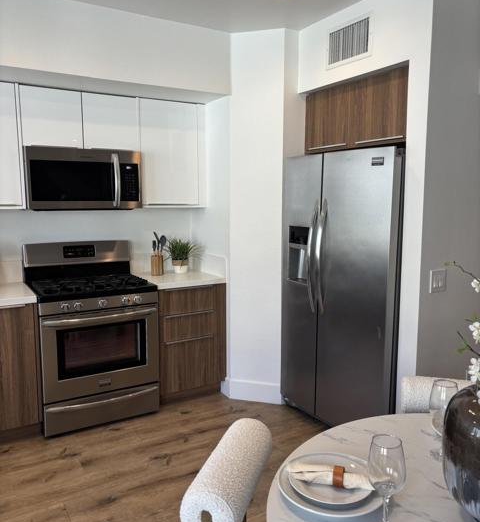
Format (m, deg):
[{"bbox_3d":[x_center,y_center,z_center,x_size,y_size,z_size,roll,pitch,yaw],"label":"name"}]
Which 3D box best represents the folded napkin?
[{"bbox_3d":[0.234,0.562,1.256,0.221,0.035,0.065,2,8,13],"label":"folded napkin"}]

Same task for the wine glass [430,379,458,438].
[{"bbox_3d":[0.597,0.470,1.409,0.082,0.225,0.082,-4,8,-30],"label":"wine glass"}]

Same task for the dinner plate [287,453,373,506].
[{"bbox_3d":[0.236,0.572,1.259,0.225,0.025,0.225,0,7,0],"label":"dinner plate"}]

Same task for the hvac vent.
[{"bbox_3d":[0.641,-1.311,2.889,0.025,0.235,0.385,-4,8,-30],"label":"hvac vent"}]

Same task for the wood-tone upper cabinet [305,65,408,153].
[{"bbox_3d":[0.909,-0.896,3.040,0.530,0.398,0.910,-4,9,-30],"label":"wood-tone upper cabinet"}]

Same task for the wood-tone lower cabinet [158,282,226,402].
[{"bbox_3d":[-0.496,0.591,3.780,0.542,0.878,0.610,-4,8,-30],"label":"wood-tone lower cabinet"}]

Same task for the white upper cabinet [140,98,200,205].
[{"bbox_3d":[-0.595,-0.801,3.668,0.457,0.765,0.340,-4,9,-30],"label":"white upper cabinet"}]

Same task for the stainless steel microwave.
[{"bbox_3d":[-1.111,-0.564,3.362,0.758,0.400,0.410,-4,9,-30],"label":"stainless steel microwave"}]

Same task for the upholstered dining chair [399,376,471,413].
[{"bbox_3d":[0.861,0.901,1.862,0.480,0.767,0.550,2,8,14],"label":"upholstered dining chair"}]

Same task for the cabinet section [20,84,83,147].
[{"bbox_3d":[-1.297,-0.944,3.255,0.379,0.373,0.340,-4,9,-30],"label":"cabinet section"}]

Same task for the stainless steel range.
[{"bbox_3d":[-1.040,0.483,3.399,0.758,1.175,0.675,-4,9,-30],"label":"stainless steel range"}]

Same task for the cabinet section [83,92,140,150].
[{"bbox_3d":[-0.967,-0.967,3.445,0.382,0.373,0.340,-4,9,-30],"label":"cabinet section"}]

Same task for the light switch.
[{"bbox_3d":[1.040,0.108,2.509,0.120,0.119,0.010,-4,9,-30],"label":"light switch"}]

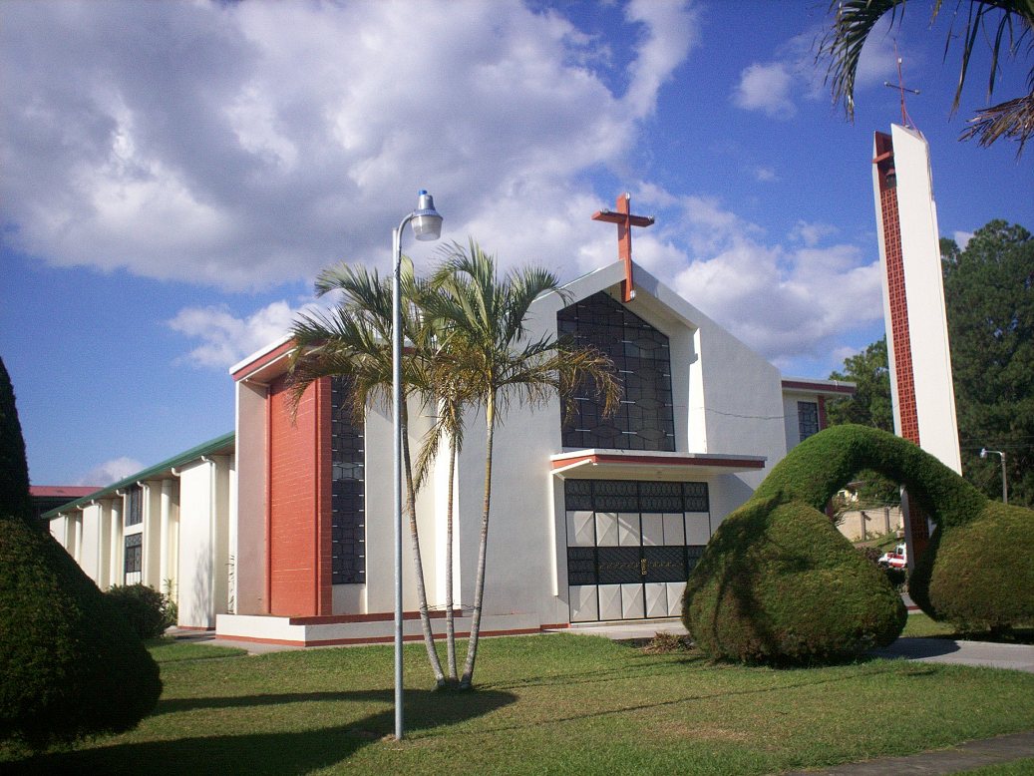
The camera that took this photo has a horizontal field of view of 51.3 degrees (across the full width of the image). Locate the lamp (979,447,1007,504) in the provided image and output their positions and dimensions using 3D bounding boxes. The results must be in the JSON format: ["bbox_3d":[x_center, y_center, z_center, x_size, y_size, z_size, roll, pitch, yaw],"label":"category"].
[{"bbox_3d":[25.364,6.394,56.424,1.400,6.500,0.350,-2,-10,0],"label":"lamp"}]

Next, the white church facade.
[{"bbox_3d":[-6.629,4.160,40.261,16.200,8.687,35.500,5,-12,-32],"label":"white church facade"}]

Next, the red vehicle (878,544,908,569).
[{"bbox_3d":[22.705,9.743,62.000,4.200,1.750,1.750,4,-12,-29],"label":"red vehicle"}]

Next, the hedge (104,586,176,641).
[{"bbox_3d":[-8.632,5.138,24.578,1.750,1.210,1.600,-2,-10,0],"label":"hedge"}]

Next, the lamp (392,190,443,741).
[{"bbox_3d":[-0.939,0.612,10.162,0.520,5.180,0.300,-3,-10,8],"label":"lamp"}]

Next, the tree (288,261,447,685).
[{"bbox_3d":[-1.993,1.070,14.402,2.200,5.680,2.050,-2,-10,0],"label":"tree"}]

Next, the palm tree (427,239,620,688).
[{"bbox_3d":[0.141,0.871,14.255,2.650,5.970,2.400,-2,-10,0],"label":"palm tree"}]

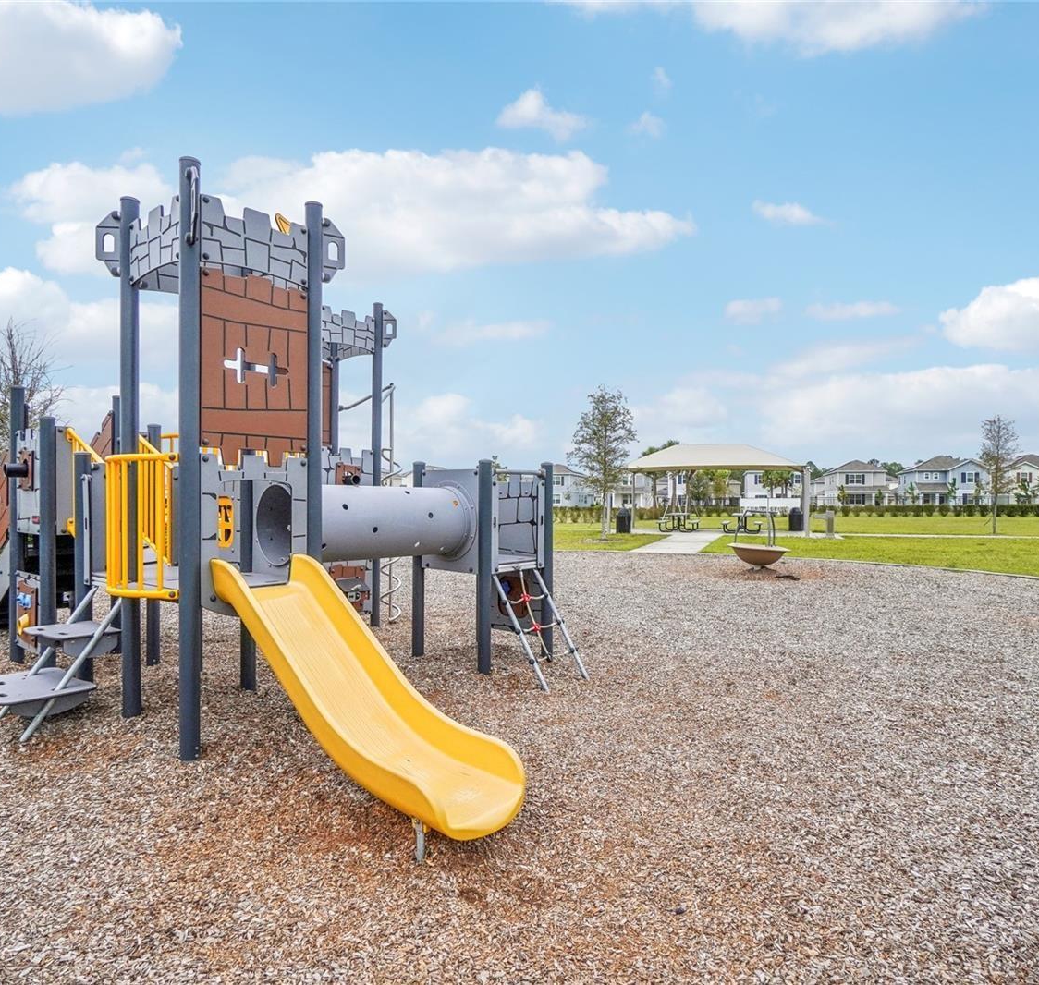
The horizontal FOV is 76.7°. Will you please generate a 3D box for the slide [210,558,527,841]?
[{"bbox_3d":[-0.851,0.885,3.388,1.980,1.000,0.550,0,0,38],"label":"slide"}]

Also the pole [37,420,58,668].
[{"bbox_3d":[-3.941,0.450,5.500,0.108,2.155,0.108,0,-1,38],"label":"pole"}]

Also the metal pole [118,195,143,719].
[{"bbox_3d":[-2.537,-0.237,4.290,0.105,3.385,0.105,0,0,0],"label":"metal pole"}]

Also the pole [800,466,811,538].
[{"bbox_3d":[10.410,0.340,23.800,0.200,2.520,0.200,0,0,0],"label":"pole"}]

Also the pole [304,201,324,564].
[{"bbox_3d":[-1.389,-0.225,4.450,0.108,3.490,0.108,0,-1,38],"label":"pole"}]

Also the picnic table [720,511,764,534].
[{"bbox_3d":[8.930,1.210,26.300,1.600,0.760,1.830,0,0,22],"label":"picnic table"}]

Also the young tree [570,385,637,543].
[{"bbox_3d":[2.800,-0.985,22.000,2.300,5.140,2.300,0,0,0],"label":"young tree"}]

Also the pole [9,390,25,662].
[{"bbox_3d":[-4.410,0.266,5.770,0.105,2.400,0.105,0,0,0],"label":"pole"}]

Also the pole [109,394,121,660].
[{"bbox_3d":[-3.916,0.318,6.400,0.108,2.510,0.108,0,-1,38],"label":"pole"}]

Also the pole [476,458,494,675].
[{"bbox_3d":[-0.283,0.600,5.340,0.105,1.726,0.105,0,0,0],"label":"pole"}]

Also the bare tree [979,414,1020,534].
[{"bbox_3d":[18.240,-0.700,25.000,1.400,4.570,1.400,0,0,0],"label":"bare tree"}]

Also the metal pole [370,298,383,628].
[{"bbox_3d":[-1.651,-0.321,7.620,0.108,3.740,0.108,0,-1,38],"label":"metal pole"}]

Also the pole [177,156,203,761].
[{"bbox_3d":[-1.937,-0.200,3.870,0.108,3.540,0.108,0,-1,38],"label":"pole"}]

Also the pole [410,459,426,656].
[{"bbox_3d":[-0.905,0.604,5.930,0.108,1.750,0.108,0,-1,38],"label":"pole"}]

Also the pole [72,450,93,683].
[{"bbox_3d":[-3.369,0.577,5.080,0.105,1.769,0.105,0,0,0],"label":"pole"}]

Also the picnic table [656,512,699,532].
[{"bbox_3d":[6.460,1.215,26.800,1.600,0.760,1.830,0,0,19],"label":"picnic table"}]

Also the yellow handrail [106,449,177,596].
[{"bbox_3d":[-2.330,0.200,4.015,0.740,0.850,0.250,0,-1,38],"label":"yellow handrail"}]

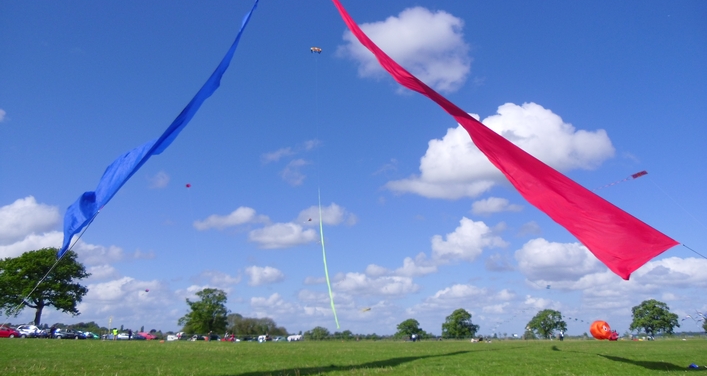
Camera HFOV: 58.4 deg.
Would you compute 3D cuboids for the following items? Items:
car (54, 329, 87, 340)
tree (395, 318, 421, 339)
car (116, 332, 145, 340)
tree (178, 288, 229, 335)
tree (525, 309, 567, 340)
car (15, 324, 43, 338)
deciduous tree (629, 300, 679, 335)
[{"bbox_3d":[-41.486,21.496,93.000,4.150,1.450,1.720,2,-13,-7],"label":"car"},{"bbox_3d":[28.673,73.637,330.000,11.800,10.600,11.210,0,-13,0],"label":"tree"},{"bbox_3d":[-39.428,26.160,112.000,4.300,1.450,1.740,2,-13,-8],"label":"car"},{"bbox_3d":[-39.629,33.824,170.000,13.500,13.000,12.820,0,-13,0],"label":"tree"},{"bbox_3d":[80.639,57.095,265.000,16.400,12.100,15.580,0,-13,0],"label":"tree"},{"bbox_3d":[-42.697,19.132,84.000,4.100,1.550,1.740,-7,-14,27],"label":"car"},{"bbox_3d":[101.797,44.518,215.000,16.400,12.800,15.580,0,-13,0],"label":"deciduous tree"}]

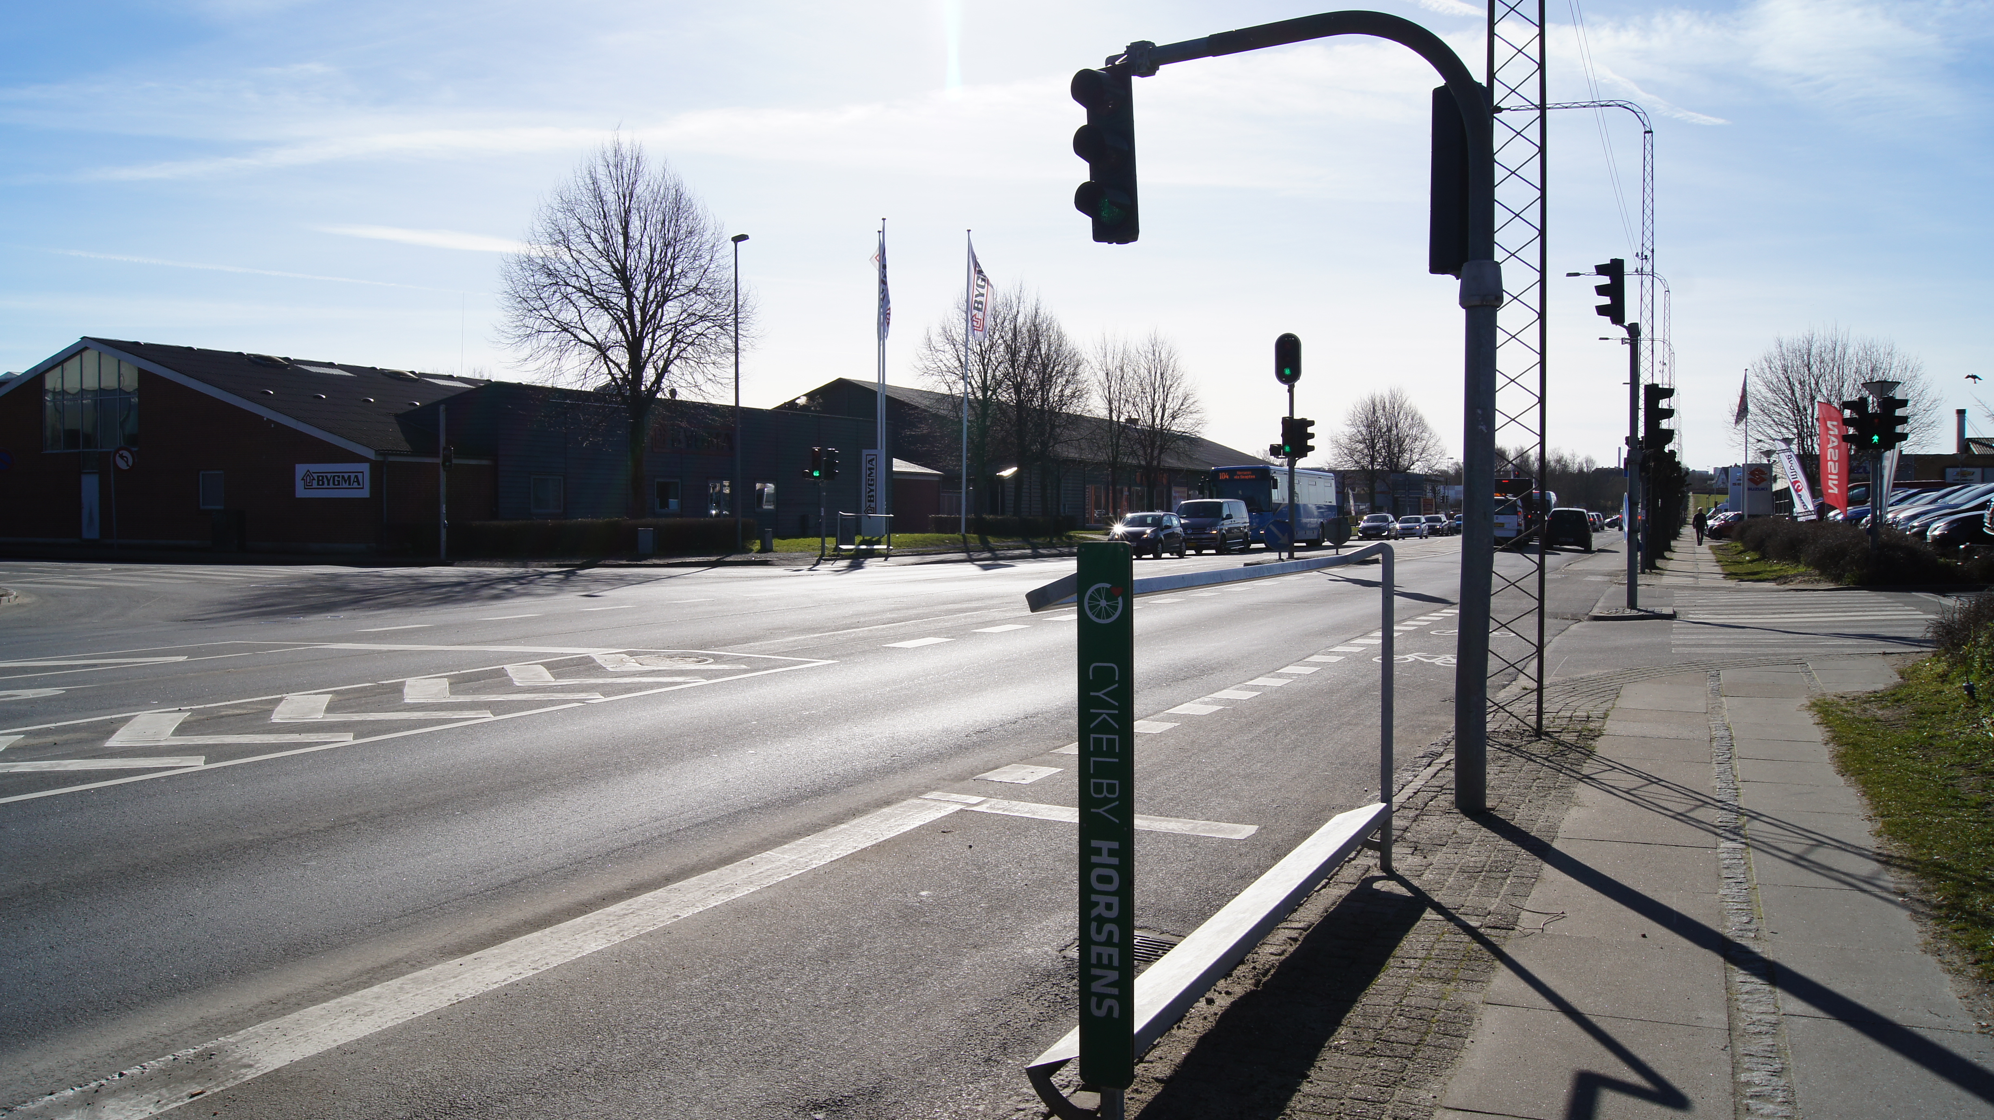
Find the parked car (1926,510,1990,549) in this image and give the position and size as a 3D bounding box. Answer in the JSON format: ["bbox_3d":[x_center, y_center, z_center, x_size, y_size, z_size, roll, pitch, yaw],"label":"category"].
[{"bbox_3d":[22.000,-0.580,31.200,4.200,1.500,1.770,1,2,25],"label":"parked car"}]

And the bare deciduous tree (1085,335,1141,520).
[{"bbox_3d":[5.748,-6.249,74.000,3.000,9.800,3.000,0,2,0],"label":"bare deciduous tree"}]

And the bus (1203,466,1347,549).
[{"bbox_3d":[12.320,-2.220,65.400,2.550,3.220,12.000,1,2,25],"label":"bus"}]

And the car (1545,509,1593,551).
[{"bbox_3d":[23.020,-1.220,60.000,1.780,1.660,4.350,1,2,25],"label":"car"}]

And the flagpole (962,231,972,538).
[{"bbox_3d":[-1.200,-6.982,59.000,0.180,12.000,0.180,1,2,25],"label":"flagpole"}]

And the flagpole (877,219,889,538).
[{"bbox_3d":[-4.099,-6.559,54.000,0.350,11.550,0.350,0,2,0],"label":"flagpole"}]

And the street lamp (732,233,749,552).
[{"bbox_3d":[-8.144,-5.303,47.400,0.580,10.100,0.260,1,2,25],"label":"street lamp"}]

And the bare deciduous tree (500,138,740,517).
[{"bbox_3d":[-12.111,-7.079,48.500,7.900,13.400,7.900,0,2,0],"label":"bare deciduous tree"}]

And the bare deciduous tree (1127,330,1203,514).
[{"bbox_3d":[8.107,-6.418,72.000,3.900,9.400,4.000,0,2,0],"label":"bare deciduous tree"}]

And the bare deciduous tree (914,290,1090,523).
[{"bbox_3d":[0.150,-5.815,57.500,6.600,9.700,6.600,0,2,0],"label":"bare deciduous tree"}]

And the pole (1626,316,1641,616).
[{"bbox_3d":[9.029,-1.326,21.200,0.180,4.060,0.180,1,2,25],"label":"pole"}]

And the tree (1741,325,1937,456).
[{"bbox_3d":[32.624,-5.140,58.000,7.800,7.900,7.600,1,2,25],"label":"tree"}]

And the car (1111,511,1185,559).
[{"bbox_3d":[5.080,-0.860,50.200,1.700,1.500,3.850,1,2,25],"label":"car"}]

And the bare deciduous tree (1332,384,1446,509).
[{"bbox_3d":[30.358,-7.861,116.000,8.600,10.800,8.400,1,2,25],"label":"bare deciduous tree"}]

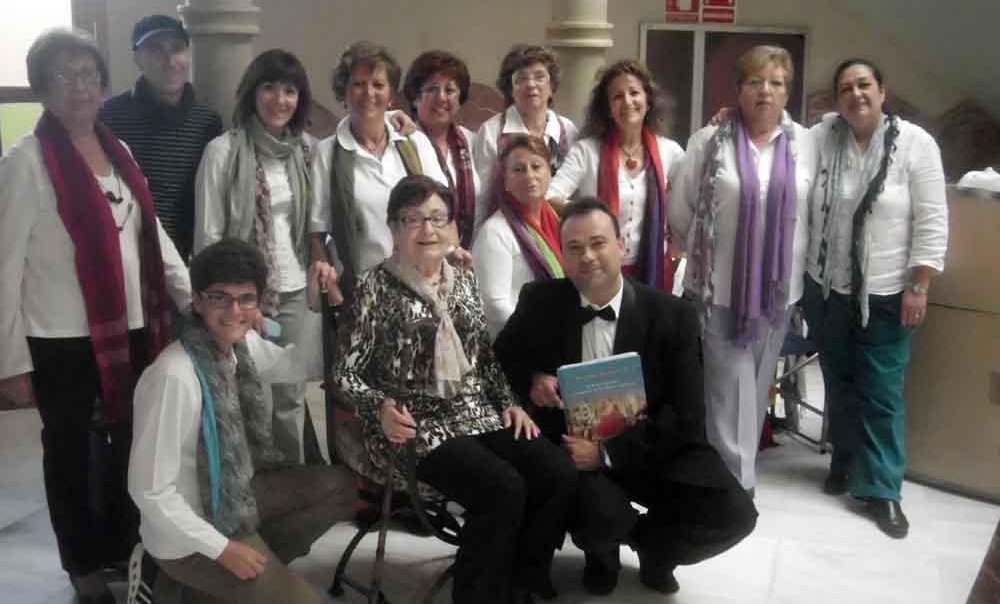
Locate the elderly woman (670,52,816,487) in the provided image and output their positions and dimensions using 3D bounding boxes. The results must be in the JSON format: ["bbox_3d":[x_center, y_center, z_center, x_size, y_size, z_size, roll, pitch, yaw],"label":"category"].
[{"bbox_3d":[0.845,-0.074,3.695,0.500,1.630,0.360,2,8,11],"label":"elderly woman"}]

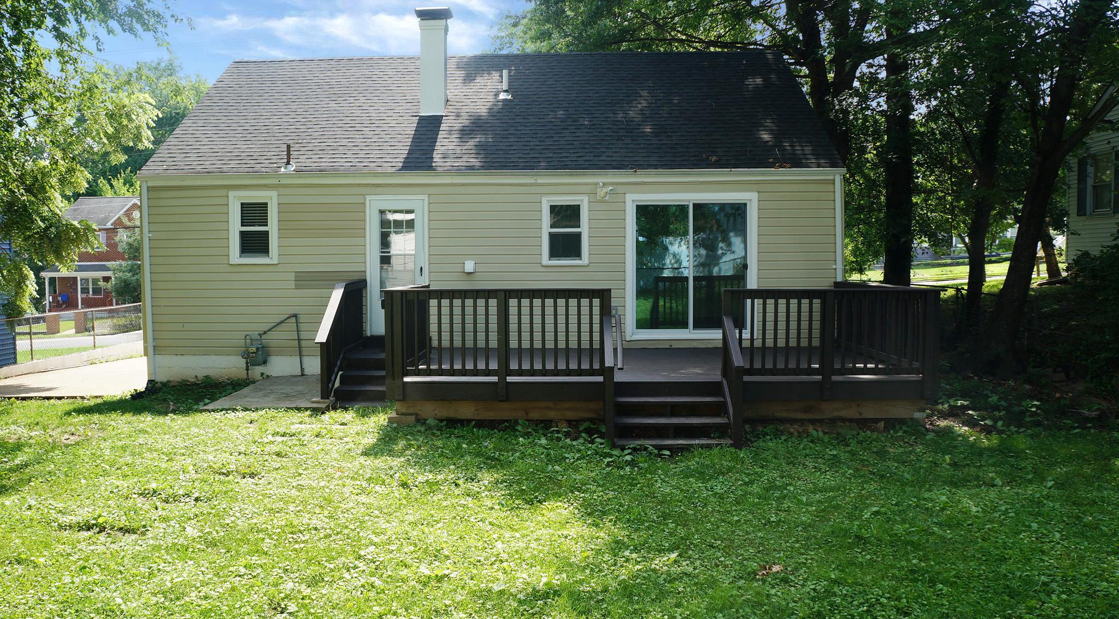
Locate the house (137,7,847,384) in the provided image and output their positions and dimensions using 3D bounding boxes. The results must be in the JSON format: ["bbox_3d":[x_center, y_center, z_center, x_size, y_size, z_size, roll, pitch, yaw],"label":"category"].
[{"bbox_3d":[-1.014,-2.084,15.982,10.573,5.990,7.738,0,3,1],"label":"house"}]

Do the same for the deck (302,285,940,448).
[{"bbox_3d":[0.568,0.462,10.245,7.218,1.518,4.293,0,3,1],"label":"deck"}]

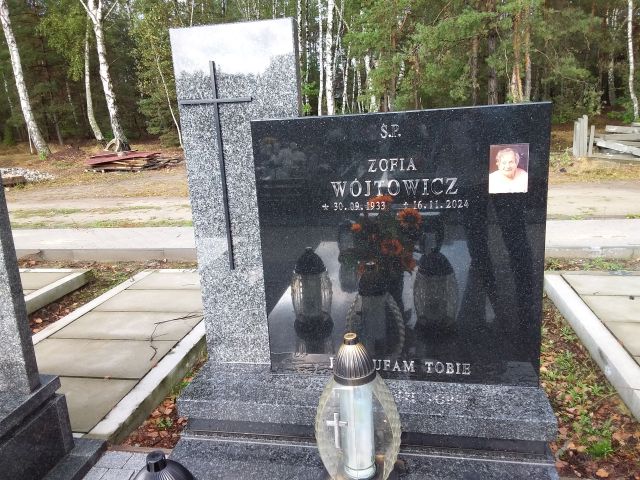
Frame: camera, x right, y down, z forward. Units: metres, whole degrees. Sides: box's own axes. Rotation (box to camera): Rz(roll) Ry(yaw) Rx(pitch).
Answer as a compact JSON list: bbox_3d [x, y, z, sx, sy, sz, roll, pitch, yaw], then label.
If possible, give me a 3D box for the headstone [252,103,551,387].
[{"bbox_3d":[0.207,0.029,1.413,0.750,0.731,0.060,0,12,13],"label":"headstone"}]

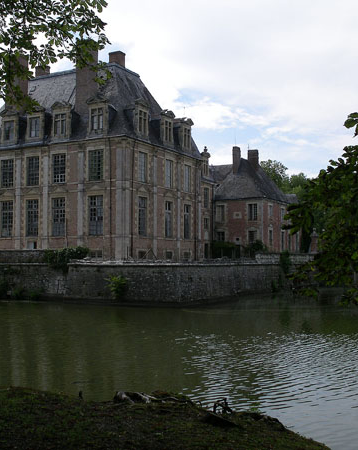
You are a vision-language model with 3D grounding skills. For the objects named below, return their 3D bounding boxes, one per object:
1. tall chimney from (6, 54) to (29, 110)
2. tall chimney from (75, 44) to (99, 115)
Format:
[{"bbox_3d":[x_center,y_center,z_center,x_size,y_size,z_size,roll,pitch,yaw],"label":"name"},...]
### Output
[{"bbox_3d":[-16.992,-14.646,68.053,1.609,6.289,1.560,-2,-4,28],"label":"tall chimney"},{"bbox_3d":[-9.089,-14.386,63.373,1.511,6.923,1.609,-2,-4,28],"label":"tall chimney"}]

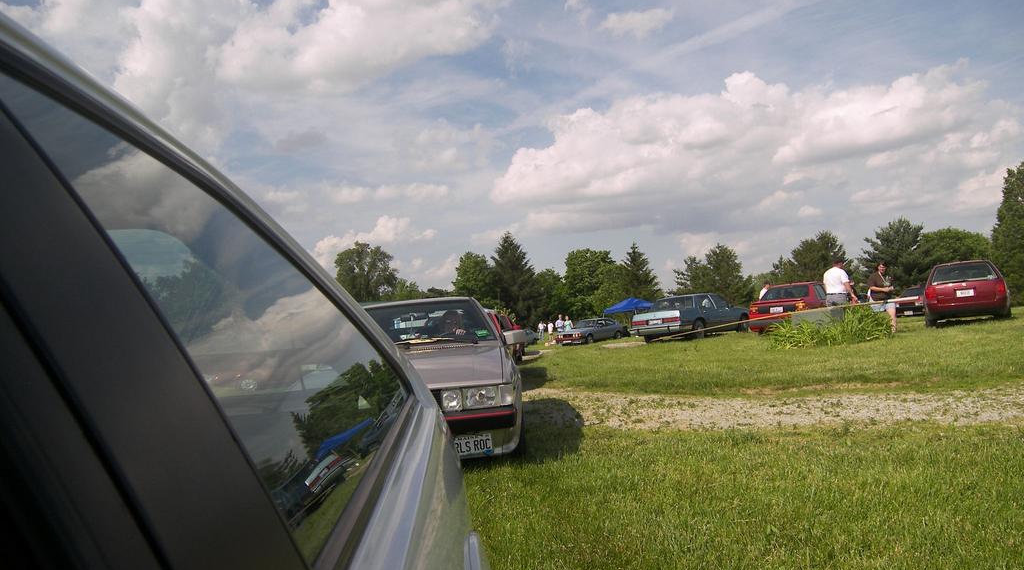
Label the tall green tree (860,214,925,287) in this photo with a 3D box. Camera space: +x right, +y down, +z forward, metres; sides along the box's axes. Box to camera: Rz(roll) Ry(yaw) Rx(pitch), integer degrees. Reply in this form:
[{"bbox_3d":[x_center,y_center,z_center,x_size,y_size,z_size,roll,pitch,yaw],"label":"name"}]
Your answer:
[{"bbox_3d":[32.079,-2.278,59.805,5.600,7.235,5.600,-6,-3,0],"label":"tall green tree"}]

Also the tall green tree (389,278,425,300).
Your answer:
[{"bbox_3d":[-10.879,2.884,74.814,4.200,7.400,4.200,-6,-3,0],"label":"tall green tree"}]

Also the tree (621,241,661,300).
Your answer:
[{"bbox_3d":[13.197,-0.075,73.758,5.000,8.973,5.000,-6,-3,0],"label":"tree"}]

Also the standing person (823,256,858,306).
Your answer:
[{"bbox_3d":[7.650,0.309,16.352,0.450,1.784,0.580,-3,-4,-42],"label":"standing person"}]

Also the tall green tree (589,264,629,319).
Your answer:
[{"bbox_3d":[9.377,1.076,65.823,4.600,6.561,4.600,-6,-3,0],"label":"tall green tree"}]

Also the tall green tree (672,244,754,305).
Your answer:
[{"bbox_3d":[16.337,-0.072,56.839,6.000,6.400,5.300,-6,-3,0],"label":"tall green tree"}]

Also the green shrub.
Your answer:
[{"bbox_3d":[6.857,0.906,15.281,2.300,0.740,1.150,-6,-3,0],"label":"green shrub"}]

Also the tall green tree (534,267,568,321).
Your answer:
[{"bbox_3d":[4.134,1.505,71.834,3.900,6.600,3.900,-6,-3,0],"label":"tall green tree"}]

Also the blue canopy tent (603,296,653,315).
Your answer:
[{"bbox_3d":[9.407,2.473,55.922,3.050,2.912,3.050,-7,-4,31],"label":"blue canopy tent"}]

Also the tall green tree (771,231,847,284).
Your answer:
[{"bbox_3d":[21.870,-0.864,51.849,4.700,6.000,4.500,-6,-3,0],"label":"tall green tree"}]

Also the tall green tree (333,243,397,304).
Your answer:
[{"bbox_3d":[-14.311,1.027,69.737,6.200,10.500,6.000,-6,-3,0],"label":"tall green tree"}]

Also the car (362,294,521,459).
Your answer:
[{"bbox_3d":[-0.780,0.813,6.750,1.640,1.290,4.100,-5,-3,-1],"label":"car"}]

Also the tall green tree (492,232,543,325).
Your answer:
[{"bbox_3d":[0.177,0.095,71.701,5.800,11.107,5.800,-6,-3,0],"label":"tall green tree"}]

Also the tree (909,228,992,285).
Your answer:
[{"bbox_3d":[35.949,-1.734,57.854,6.200,5.800,5.600,-6,-3,0],"label":"tree"}]

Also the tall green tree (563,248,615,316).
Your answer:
[{"bbox_3d":[8.282,0.475,72.765,6.000,8.714,6.000,-6,-3,0],"label":"tall green tree"}]

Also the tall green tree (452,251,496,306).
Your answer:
[{"bbox_3d":[-3.251,1.114,67.782,4.800,8.700,4.700,-6,-3,0],"label":"tall green tree"}]

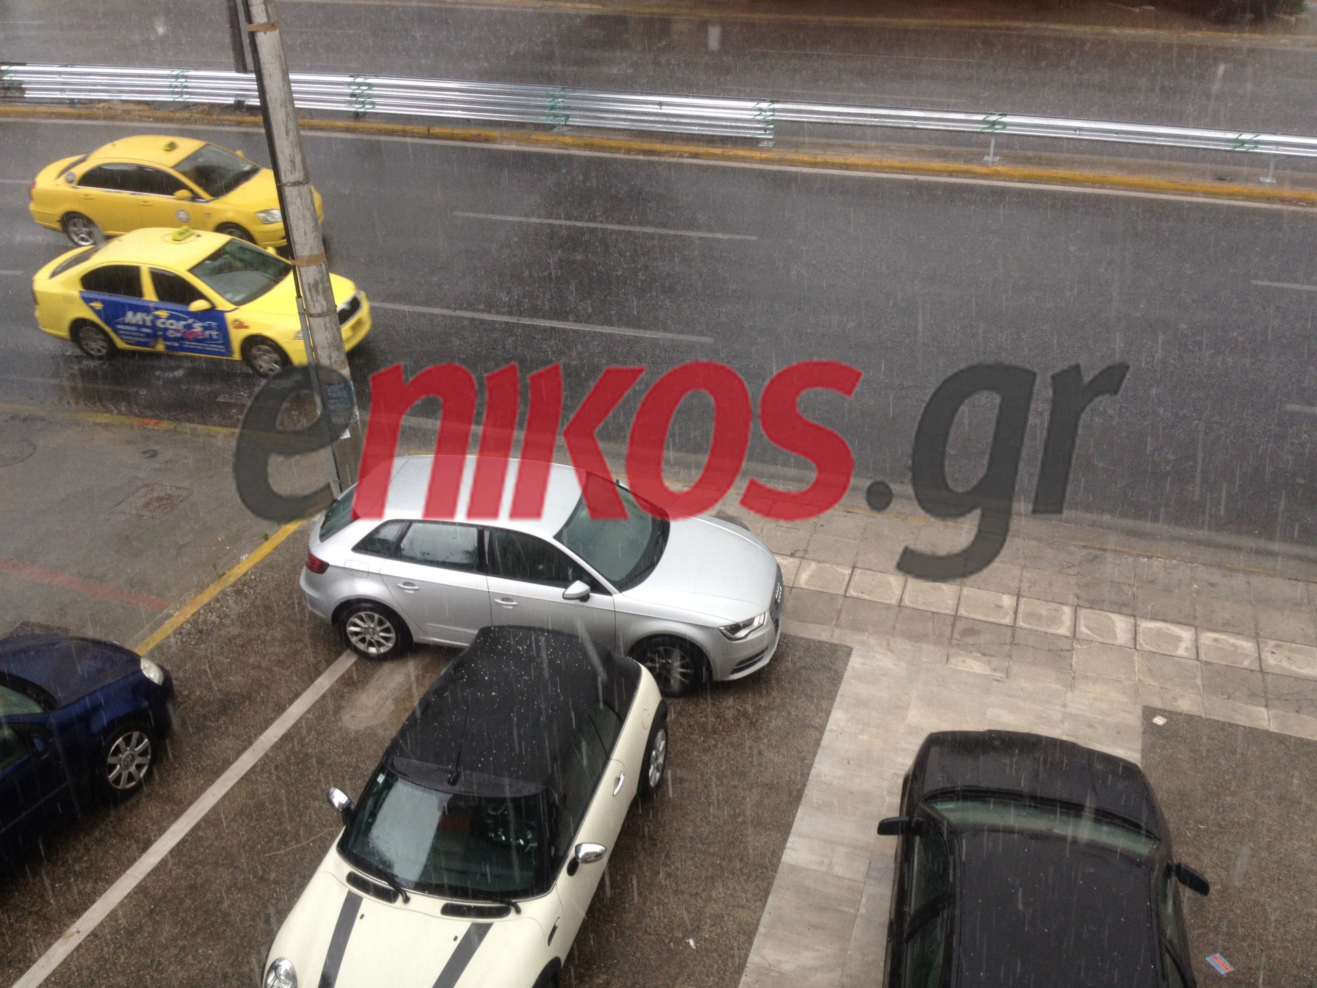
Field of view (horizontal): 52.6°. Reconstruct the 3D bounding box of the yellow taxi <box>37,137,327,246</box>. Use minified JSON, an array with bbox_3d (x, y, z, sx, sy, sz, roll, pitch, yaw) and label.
[{"bbox_3d":[-7.800,-4.900,21.680,4.630,1.480,1.780,6,31,10],"label":"yellow taxi"}]

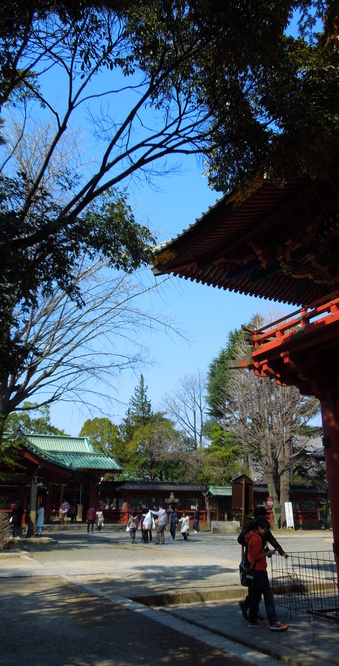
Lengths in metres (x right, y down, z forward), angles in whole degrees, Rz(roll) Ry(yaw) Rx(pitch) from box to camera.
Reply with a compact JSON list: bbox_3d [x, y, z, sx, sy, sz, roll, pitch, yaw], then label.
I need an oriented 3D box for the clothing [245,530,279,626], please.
[{"bbox_3d":[1.504,3.921,7.732,0.620,1.379,0.440,-2,-20,8],"label":"clothing"}]

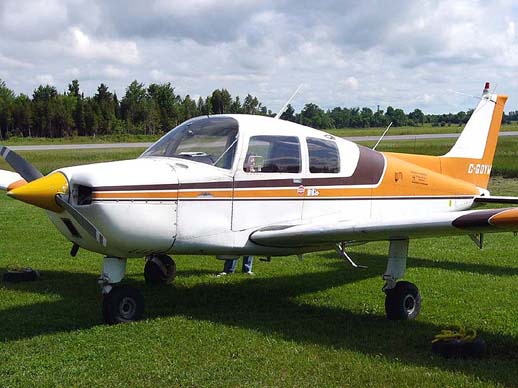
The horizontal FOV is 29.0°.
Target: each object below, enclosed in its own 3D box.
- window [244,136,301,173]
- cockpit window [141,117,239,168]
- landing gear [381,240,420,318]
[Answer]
[{"bbox_3d":[0.130,-0.388,9.966,0.870,0.380,0.070,-4,-6,-45],"label":"window"},{"bbox_3d":[-0.783,-0.497,9.811,1.120,0.530,0.880,3,4,45],"label":"cockpit window"},{"bbox_3d":[1.335,0.813,9.429,0.220,0.790,0.480,3,4,45],"label":"landing gear"}]

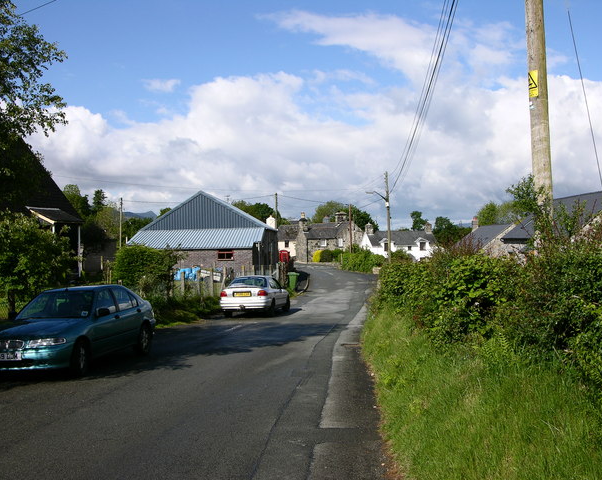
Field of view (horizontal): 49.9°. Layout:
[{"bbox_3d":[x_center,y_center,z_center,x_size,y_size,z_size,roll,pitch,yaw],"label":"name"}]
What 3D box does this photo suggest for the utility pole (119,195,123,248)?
[{"bbox_3d":[-18.030,-0.151,65.000,0.280,8.100,0.280,-2,-2,0],"label":"utility pole"}]

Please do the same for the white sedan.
[{"bbox_3d":[-1.553,2.032,24.017,1.750,1.420,4.480,-2,-3,11],"label":"white sedan"}]

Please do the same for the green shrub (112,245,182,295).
[{"bbox_3d":[-5.693,1.242,24.000,2.700,2.300,2.400,-1,-2,-10],"label":"green shrub"}]

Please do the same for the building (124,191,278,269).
[{"bbox_3d":[-6.570,-0.180,43.700,8.800,6.400,9.400,-2,-2,9],"label":"building"}]

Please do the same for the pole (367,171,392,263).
[{"bbox_3d":[6.050,-1.352,50.000,1.800,7.900,0.350,-2,-2,0],"label":"pole"}]

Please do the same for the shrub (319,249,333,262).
[{"bbox_3d":[3.536,2.176,88.000,2.000,1.950,1.900,-2,-2,0],"label":"shrub"}]

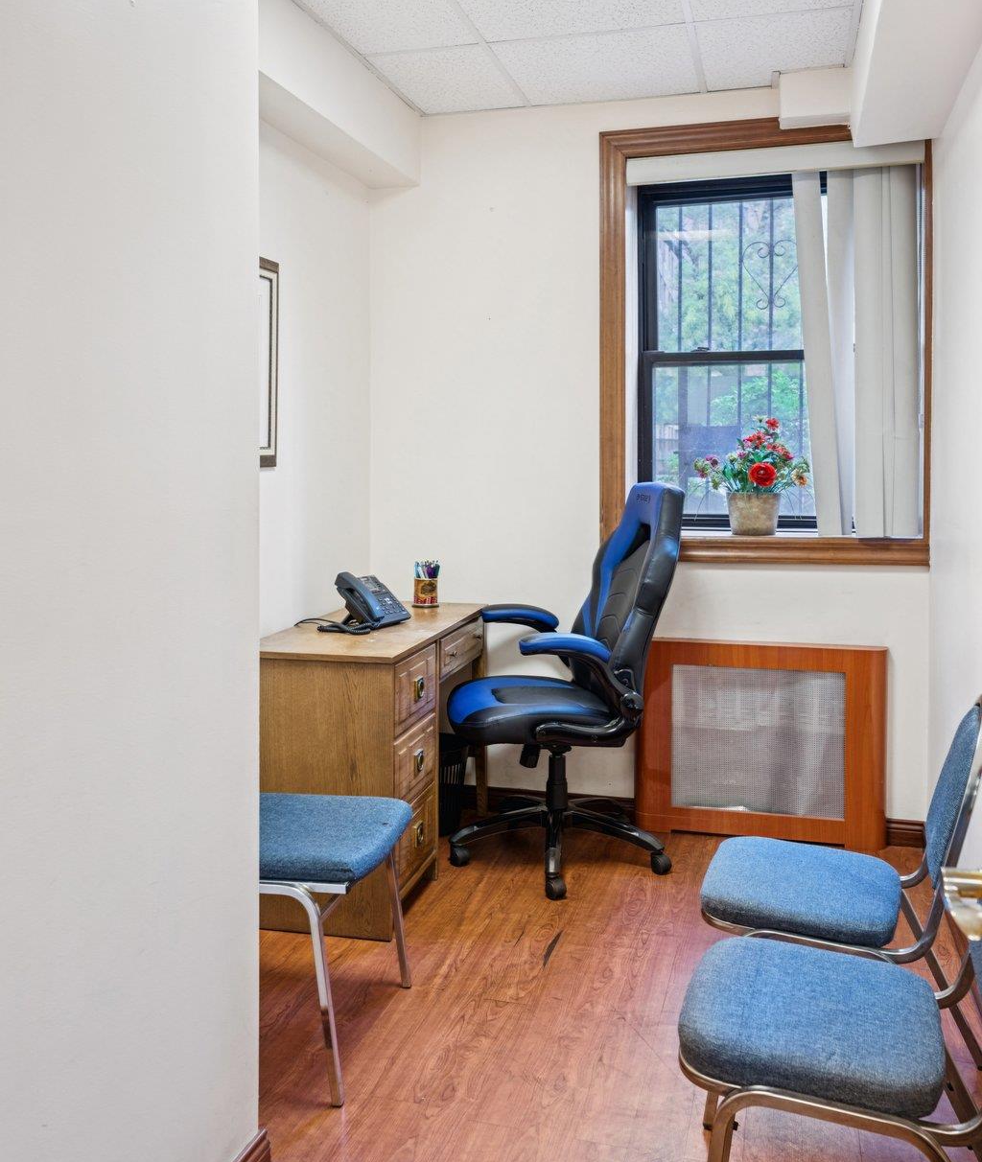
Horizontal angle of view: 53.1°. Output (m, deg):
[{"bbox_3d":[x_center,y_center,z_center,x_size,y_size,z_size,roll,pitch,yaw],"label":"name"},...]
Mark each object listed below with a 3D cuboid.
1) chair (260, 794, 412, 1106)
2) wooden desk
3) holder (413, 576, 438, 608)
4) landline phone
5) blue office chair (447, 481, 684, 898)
[{"bbox_3d":[-0.501,0.558,2.138,0.580,0.870,0.470,1,6,11],"label":"chair"},{"bbox_3d":[-0.354,0.515,3.118,0.450,0.760,1.070,1,6,13],"label":"wooden desk"},{"bbox_3d":[-0.235,0.041,3.538,0.085,0.100,0.085,0,6,0],"label":"holder"},{"bbox_3d":[-0.388,0.061,3.084,0.175,0.150,0.230,2,6,23],"label":"landline phone"},{"bbox_3d":[0.217,0.293,3.123,0.730,1.200,0.660,-1,6,-10],"label":"blue office chair"}]

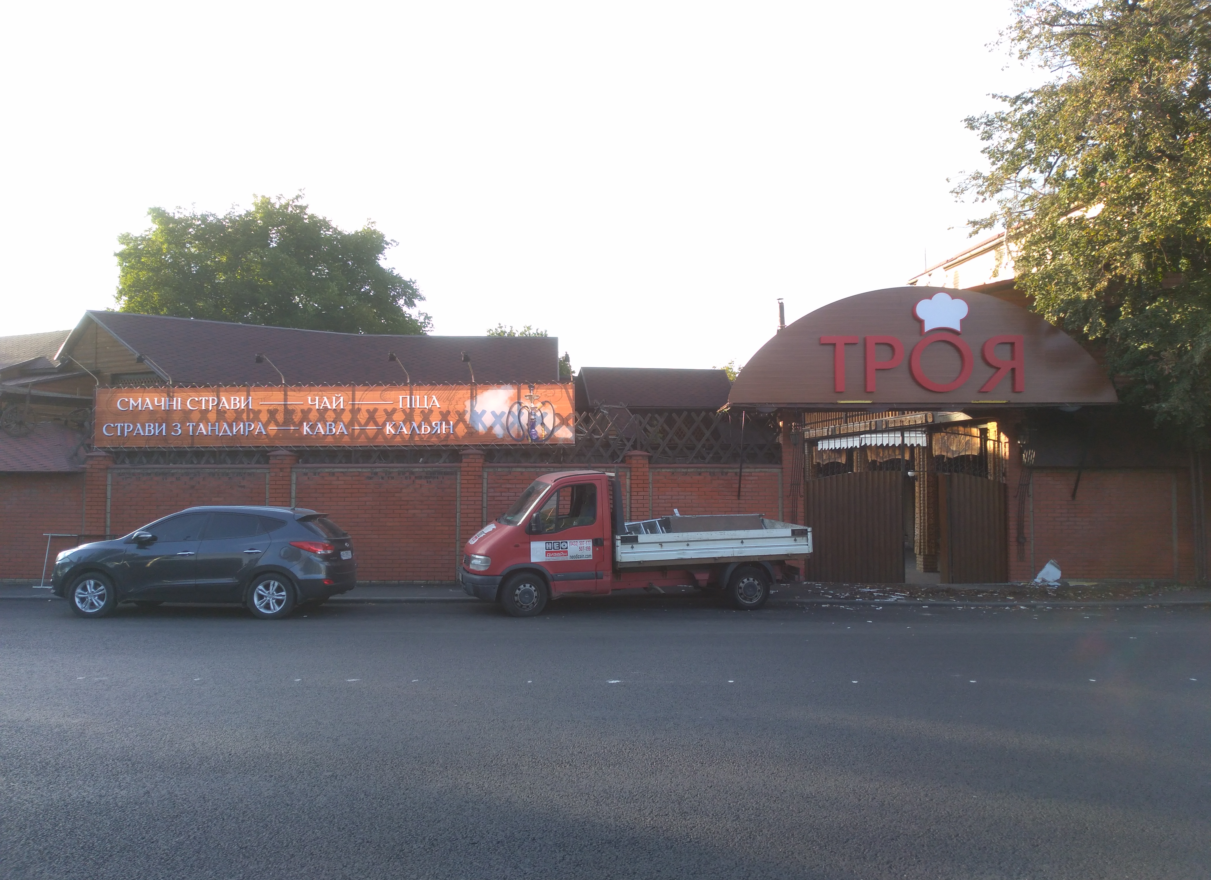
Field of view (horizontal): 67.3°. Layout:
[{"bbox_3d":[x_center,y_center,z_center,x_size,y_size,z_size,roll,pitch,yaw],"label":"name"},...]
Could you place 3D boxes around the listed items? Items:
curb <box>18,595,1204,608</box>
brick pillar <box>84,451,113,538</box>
[{"bbox_3d":[-0.081,2.700,15.257,20.055,0.130,0.200,0,-4,1],"label":"curb"},{"bbox_3d":[-9.481,1.442,17.142,0.440,2.478,0.420,0,-4,0],"label":"brick pillar"}]

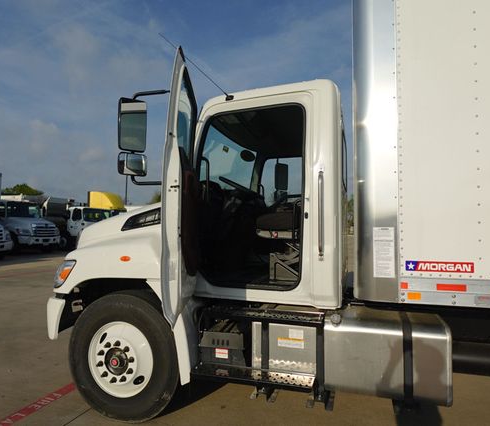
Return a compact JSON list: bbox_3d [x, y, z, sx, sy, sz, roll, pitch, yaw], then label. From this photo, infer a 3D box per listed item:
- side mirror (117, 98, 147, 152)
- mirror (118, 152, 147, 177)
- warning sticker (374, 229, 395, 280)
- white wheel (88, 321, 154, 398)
[{"bbox_3d":[-0.801,-0.623,2.530,0.190,0.375,0.090,2,-3,-30],"label":"side mirror"},{"bbox_3d":[-0.801,-0.344,2.530,0.190,0.170,0.090,2,-3,-30],"label":"mirror"},{"bbox_3d":[0.843,0.240,2.149,0.119,0.303,0.003,-1,-3,17],"label":"warning sticker"},{"bbox_3d":[-0.978,1.165,2.872,0.600,0.600,0.220,-1,-3,17],"label":"white wheel"}]

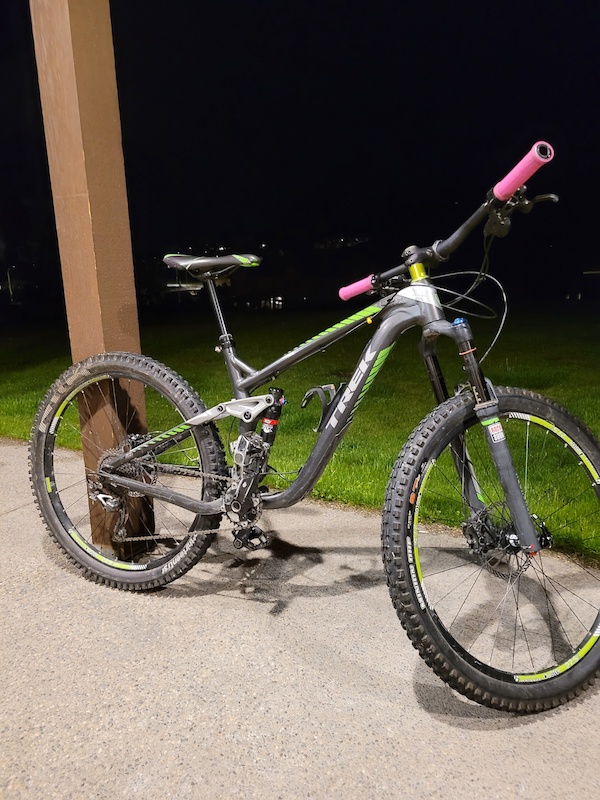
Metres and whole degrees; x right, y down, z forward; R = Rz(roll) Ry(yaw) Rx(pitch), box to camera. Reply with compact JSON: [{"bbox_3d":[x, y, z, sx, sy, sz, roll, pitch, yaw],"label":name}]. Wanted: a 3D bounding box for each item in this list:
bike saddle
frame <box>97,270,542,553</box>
[{"bbox_3d":[-0.229,-0.355,1.593,0.278,0.068,0.143,6,9,25],"label":"bike saddle"},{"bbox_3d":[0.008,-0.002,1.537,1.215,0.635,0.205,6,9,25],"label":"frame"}]

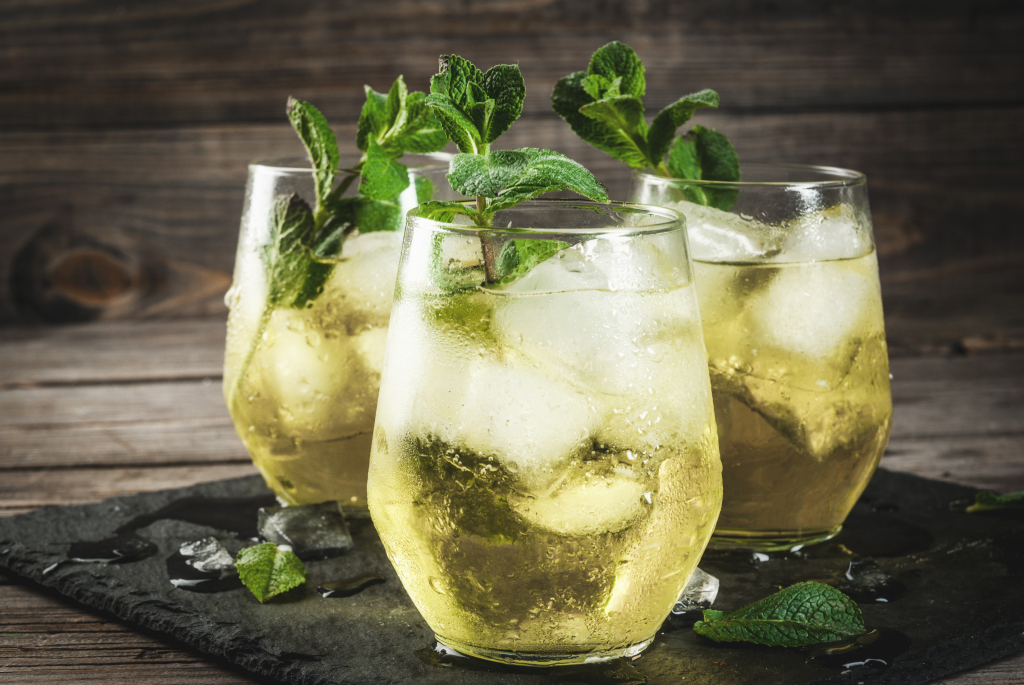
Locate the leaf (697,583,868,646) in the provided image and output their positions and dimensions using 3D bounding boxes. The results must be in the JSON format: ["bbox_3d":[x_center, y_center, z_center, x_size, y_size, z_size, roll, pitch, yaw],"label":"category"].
[{"bbox_3d":[0.068,0.070,0.547,0.043,0.009,0.022,0,10,0],"label":"leaf"}]

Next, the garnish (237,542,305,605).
[{"bbox_3d":[-0.066,0.063,0.585,0.017,0.010,0.020,2,10,10],"label":"garnish"}]

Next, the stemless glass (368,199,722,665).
[{"bbox_3d":[0.009,0.021,0.537,0.089,0.108,0.089,0,10,0],"label":"stemless glass"}]

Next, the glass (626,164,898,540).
[{"bbox_3d":[0.071,0.003,0.642,0.089,0.108,0.089,0,10,0],"label":"glass"}]

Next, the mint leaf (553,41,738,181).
[{"bbox_3d":[0.039,-0.069,0.629,0.052,0.038,0.045,0,10,0],"label":"mint leaf"}]

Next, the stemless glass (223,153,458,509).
[{"bbox_3d":[-0.048,-0.003,0.680,0.089,0.108,0.089,0,10,0],"label":"stemless glass"}]

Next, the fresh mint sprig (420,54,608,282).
[{"bbox_3d":[0.001,-0.043,0.516,0.043,0.051,0.042,0,10,0],"label":"fresh mint sprig"}]

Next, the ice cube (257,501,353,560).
[{"bbox_3d":[-0.062,0.054,0.634,0.021,0.011,0.018,-4,11,-20],"label":"ice cube"}]

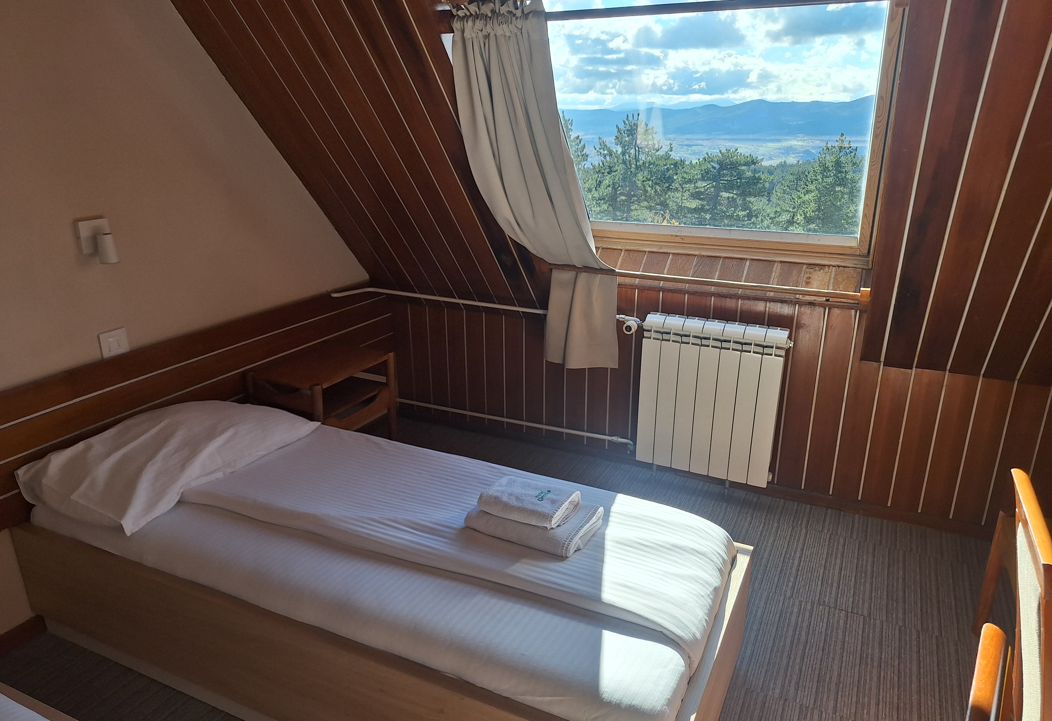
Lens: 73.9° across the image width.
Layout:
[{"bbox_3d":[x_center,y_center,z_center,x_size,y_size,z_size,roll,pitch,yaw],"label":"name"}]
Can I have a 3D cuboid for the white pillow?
[{"bbox_3d":[-1.107,0.259,2.278,0.490,0.173,0.811,8,20,24],"label":"white pillow"}]

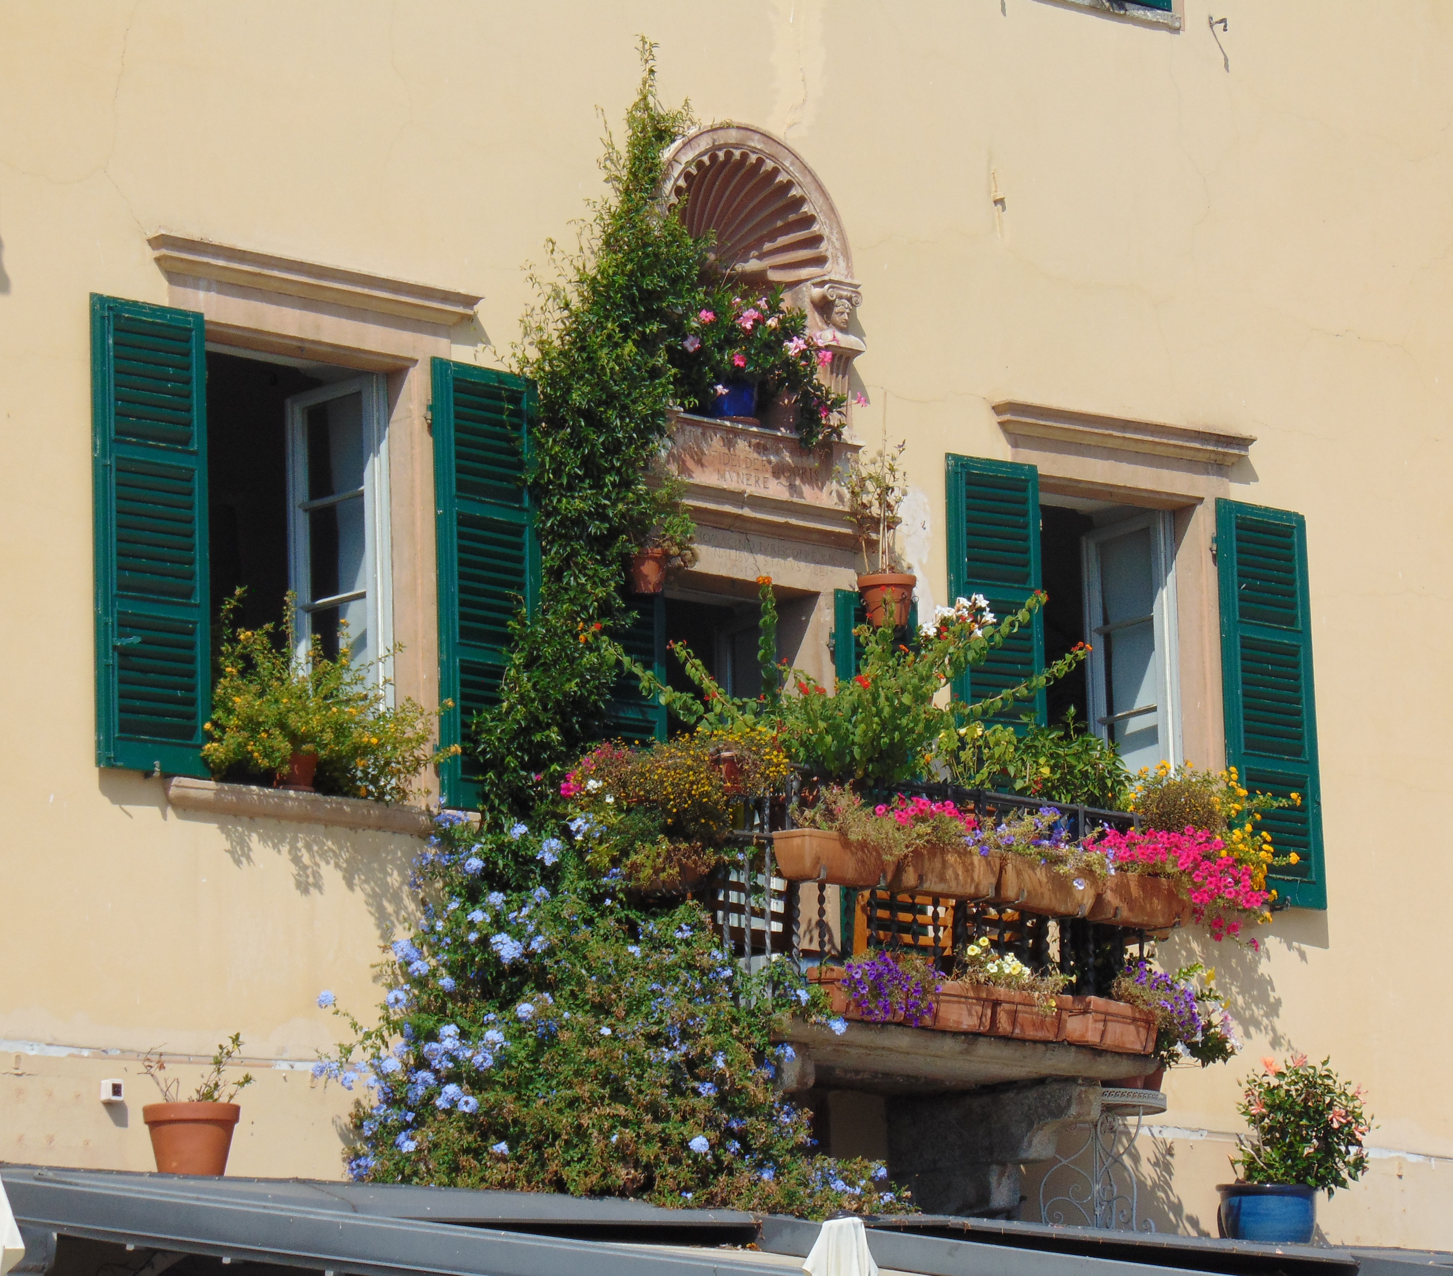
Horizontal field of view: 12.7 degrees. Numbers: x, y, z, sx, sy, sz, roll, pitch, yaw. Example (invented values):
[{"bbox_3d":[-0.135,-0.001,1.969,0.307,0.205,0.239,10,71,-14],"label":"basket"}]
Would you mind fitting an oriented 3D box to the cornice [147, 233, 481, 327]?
[{"bbox_3d":[-1.578,-1.372,25.408,0.115,0.135,1.670,-12,-14,43],"label":"cornice"}]

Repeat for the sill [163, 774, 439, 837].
[{"bbox_3d":[-1.532,0.650,25.040,0.180,0.115,1.640,-12,-14,43],"label":"sill"}]

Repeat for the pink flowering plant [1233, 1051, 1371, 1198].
[{"bbox_3d":[2.303,1.947,26.192,0.540,0.560,0.520,-2,-11,0],"label":"pink flowering plant"}]

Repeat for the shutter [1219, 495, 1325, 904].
[{"bbox_3d":[2.233,0.271,27.036,0.557,1.657,0.045,8,-15,-42],"label":"shutter"}]

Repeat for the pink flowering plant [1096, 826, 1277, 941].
[{"bbox_3d":[1.724,0.921,24.688,0.620,0.380,0.360,8,-15,-42],"label":"pink flowering plant"}]

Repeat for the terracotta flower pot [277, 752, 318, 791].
[{"bbox_3d":[-1.640,0.510,24.973,0.160,0.165,0.160,-2,-10,0],"label":"terracotta flower pot"}]

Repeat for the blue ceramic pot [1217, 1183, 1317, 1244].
[{"bbox_3d":[2.147,2.297,26.005,0.390,0.270,0.390,-2,-11,0],"label":"blue ceramic pot"}]

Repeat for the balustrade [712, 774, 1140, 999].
[{"bbox_3d":[0.613,1.173,26.401,1.100,0.940,2.120,-12,-14,43],"label":"balustrade"}]

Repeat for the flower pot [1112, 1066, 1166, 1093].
[{"bbox_3d":[1.704,1.803,27.075,0.250,0.200,0.250,-2,-10,0],"label":"flower pot"}]

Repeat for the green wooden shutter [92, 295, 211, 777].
[{"bbox_3d":[-2.041,-0.354,23.081,0.502,1.687,0.045,8,-15,-42],"label":"green wooden shutter"}]

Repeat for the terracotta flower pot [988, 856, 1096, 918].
[{"bbox_3d":[1.282,1.015,26.182,0.200,0.205,0.450,-12,-14,43],"label":"terracotta flower pot"}]

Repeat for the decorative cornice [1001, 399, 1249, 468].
[{"bbox_3d":[1.764,-0.893,28.756,0.115,0.135,1.660,-12,-13,43],"label":"decorative cornice"}]

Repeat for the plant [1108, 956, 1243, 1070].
[{"bbox_3d":[1.699,1.422,24.762,0.460,0.380,0.340,8,-15,-42],"label":"plant"}]

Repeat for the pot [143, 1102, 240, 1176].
[{"bbox_3d":[-1.968,1.841,24.042,0.355,0.300,0.355,-2,-10,0],"label":"pot"}]

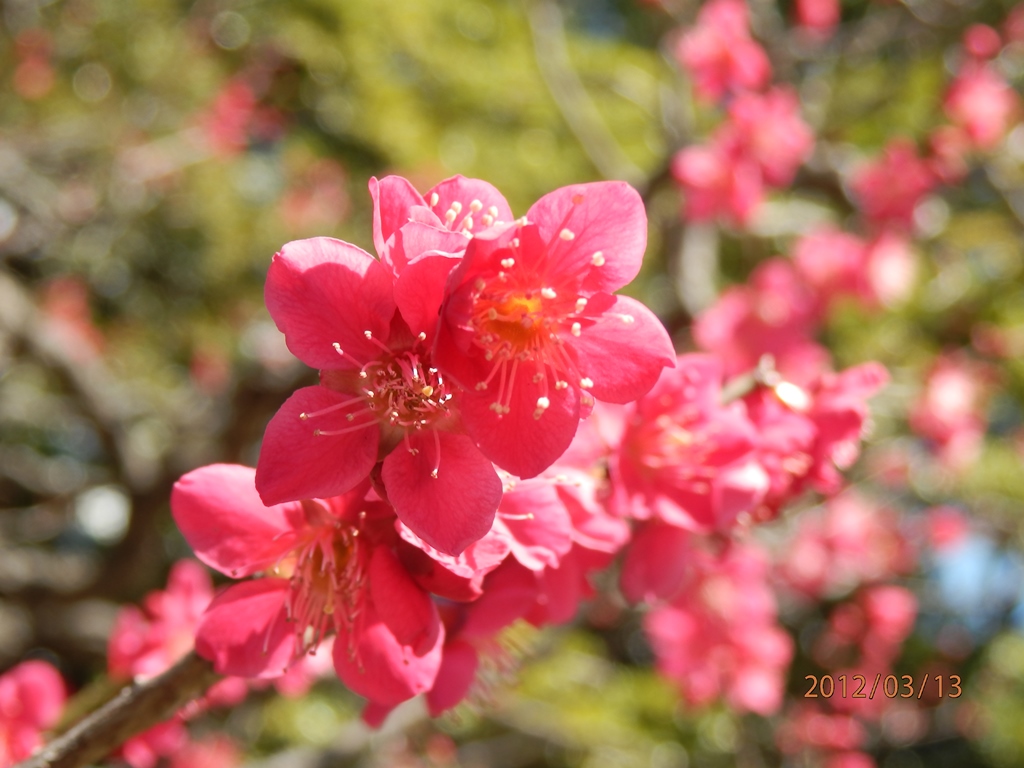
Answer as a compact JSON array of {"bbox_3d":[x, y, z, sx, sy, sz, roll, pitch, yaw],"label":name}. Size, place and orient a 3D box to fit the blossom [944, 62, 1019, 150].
[{"bbox_3d":[0.142,-0.084,0.590,0.021,0.025,0.016,0,6,0],"label":"blossom"}]

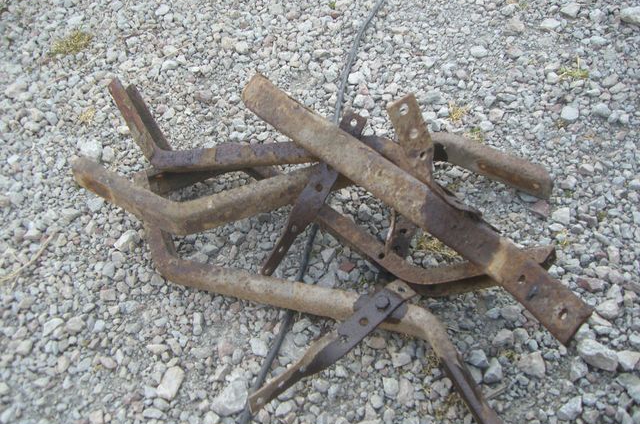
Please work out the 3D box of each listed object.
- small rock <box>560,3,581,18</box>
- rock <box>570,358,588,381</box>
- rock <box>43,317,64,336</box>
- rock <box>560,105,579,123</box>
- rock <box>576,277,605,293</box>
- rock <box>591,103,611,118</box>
[{"bbox_3d":[0.599,-0.482,1.680,0.045,0.027,0.038,-16,54,-12],"label":"small rock"},{"bbox_3d":[0.395,0.239,1.071,0.025,0.020,0.038,8,50,6],"label":"rock"},{"bbox_3d":[-0.439,0.189,1.157,0.019,0.018,0.039,38,61,26],"label":"rock"},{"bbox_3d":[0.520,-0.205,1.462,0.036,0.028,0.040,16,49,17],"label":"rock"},{"bbox_3d":[0.452,0.122,1.170,0.044,0.018,0.023,9,51,8],"label":"rock"},{"bbox_3d":[0.578,-0.208,1.445,0.036,0.024,0.030,6,50,5],"label":"rock"}]

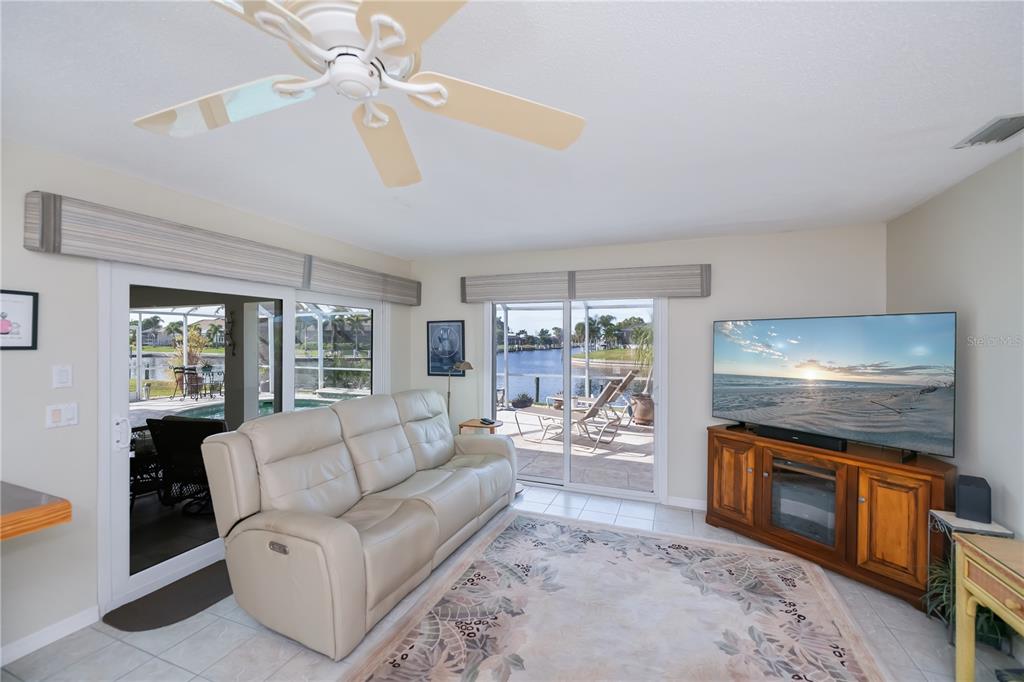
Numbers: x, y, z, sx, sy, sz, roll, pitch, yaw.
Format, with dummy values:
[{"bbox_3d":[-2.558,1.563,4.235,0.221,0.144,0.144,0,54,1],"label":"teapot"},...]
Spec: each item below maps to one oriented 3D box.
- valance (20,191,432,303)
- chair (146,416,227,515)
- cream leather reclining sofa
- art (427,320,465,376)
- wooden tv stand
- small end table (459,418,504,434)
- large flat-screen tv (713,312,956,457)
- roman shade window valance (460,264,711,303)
[{"bbox_3d":[-1.686,-0.547,3.260,0.165,0.277,3.010,1,0,21],"label":"valance"},{"bbox_3d":[-2.660,1.080,3.570,0.630,0.930,0.780,0,0,5],"label":"chair"},{"bbox_3d":[-0.878,0.970,3.123,1.080,1.080,2.260,1,0,21],"label":"cream leather reclining sofa"},{"bbox_3d":[-0.756,0.089,4.562,0.490,0.630,0.030,1,0,21],"label":"art"},{"bbox_3d":[2.267,1.131,2.934,0.620,0.805,1.370,0,0,-33],"label":"wooden tv stand"},{"bbox_3d":[-0.318,1.189,4.171,0.400,0.640,0.380,1,0,21],"label":"small end table"},{"bbox_3d":[2.208,0.254,2.935,0.070,0.845,1.440,0,0,-34],"label":"large flat-screen tv"},{"bbox_3d":[0.616,-0.534,3.950,2.433,0.278,0.165,1,0,21],"label":"roman shade window valance"}]

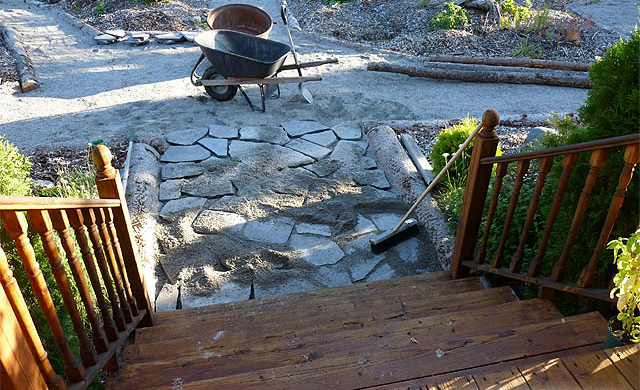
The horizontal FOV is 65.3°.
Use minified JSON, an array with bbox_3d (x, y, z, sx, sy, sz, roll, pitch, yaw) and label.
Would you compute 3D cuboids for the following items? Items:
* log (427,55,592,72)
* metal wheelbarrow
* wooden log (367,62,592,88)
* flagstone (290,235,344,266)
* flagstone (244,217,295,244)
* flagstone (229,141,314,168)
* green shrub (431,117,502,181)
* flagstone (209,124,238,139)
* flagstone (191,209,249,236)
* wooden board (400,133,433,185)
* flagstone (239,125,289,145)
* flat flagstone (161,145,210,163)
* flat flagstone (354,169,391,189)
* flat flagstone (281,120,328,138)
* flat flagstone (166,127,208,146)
[{"bbox_3d":[2.718,-1.792,6.758,2.440,0.100,0.100,5,32,6],"label":"log"},{"bbox_3d":[-0.637,-1.335,5.539,1.520,0.720,0.640,7,32,11],"label":"metal wheelbarrow"},{"bbox_3d":[2.192,-1.580,6.516,3.170,0.190,0.220,7,33,11],"label":"wooden log"},{"bbox_3d":[-0.038,0.426,3.566,0.429,0.055,0.288,10,34,15],"label":"flagstone"},{"bbox_3d":[-0.393,0.273,3.861,0.345,0.050,0.275,7,32,9],"label":"flagstone"},{"bbox_3d":[-0.495,-0.360,4.792,0.925,0.055,0.435,9,34,13],"label":"flagstone"},{"bbox_3d":[1.281,-0.415,4.363,0.580,0.580,0.580,1,32,0],"label":"green shrub"},{"bbox_3d":[-1.009,-0.634,5.216,0.326,0.055,0.310,-1,33,-1],"label":"flagstone"},{"bbox_3d":[-0.769,0.243,3.845,0.385,0.055,0.285,7,33,11],"label":"flagstone"},{"bbox_3d":[0.942,-0.319,4.643,0.130,0.110,0.900,-4,32,-8],"label":"wooden board"},{"bbox_3d":[-0.566,-0.585,5.145,0.544,0.055,0.441,-1,33,-3],"label":"flagstone"},{"bbox_3d":[-1.270,-0.379,4.813,0.450,0.055,0.327,-2,33,-3],"label":"flat flagstone"},{"bbox_3d":[0.447,-0.124,4.436,0.325,0.050,0.281,-2,32,-4],"label":"flat flagstone"},{"bbox_3d":[-0.163,-0.698,5.325,0.454,0.055,0.321,-14,35,-21],"label":"flat flagstone"},{"bbox_3d":[-1.336,-0.574,5.033,0.409,0.050,0.306,-4,32,-8],"label":"flat flagstone"}]

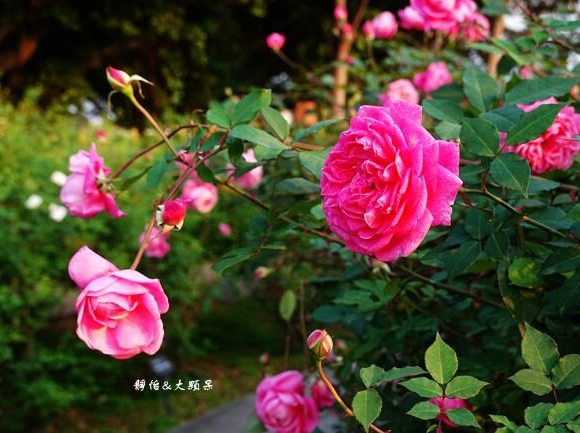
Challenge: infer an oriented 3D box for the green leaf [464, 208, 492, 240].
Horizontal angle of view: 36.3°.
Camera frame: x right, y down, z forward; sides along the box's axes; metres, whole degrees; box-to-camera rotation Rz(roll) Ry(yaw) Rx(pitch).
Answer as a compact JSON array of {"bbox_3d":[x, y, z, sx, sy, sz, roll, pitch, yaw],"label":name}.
[{"bbox_3d":[0.167,0.007,0.780,0.023,0.032,0.008,5,-26,2],"label":"green leaf"}]

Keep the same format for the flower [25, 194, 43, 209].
[{"bbox_3d":[-0.751,-0.044,2.600,0.052,0.045,0.045,0,3,-6],"label":"flower"}]

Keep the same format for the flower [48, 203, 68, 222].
[{"bbox_3d":[-0.631,-0.011,2.400,0.050,0.048,0.042,-1,7,-6],"label":"flower"}]

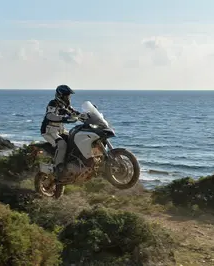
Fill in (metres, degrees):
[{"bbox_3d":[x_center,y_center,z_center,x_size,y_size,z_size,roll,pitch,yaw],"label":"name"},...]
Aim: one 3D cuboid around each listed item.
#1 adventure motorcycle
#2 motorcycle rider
[{"bbox_3d":[-0.449,0.287,9.302,2.240,1.520,0.950,-13,-4,36],"label":"adventure motorcycle"},{"bbox_3d":[-0.649,-0.008,9.426,1.020,1.600,0.780,4,6,36],"label":"motorcycle rider"}]

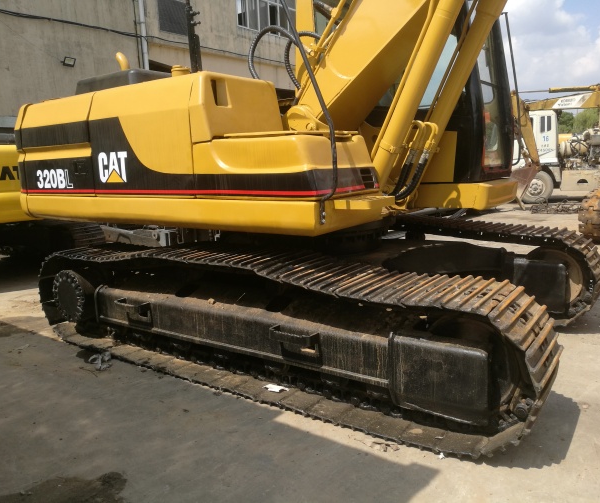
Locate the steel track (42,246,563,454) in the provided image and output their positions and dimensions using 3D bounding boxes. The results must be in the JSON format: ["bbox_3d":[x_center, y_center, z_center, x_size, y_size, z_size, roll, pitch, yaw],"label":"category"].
[{"bbox_3d":[-0.485,0.515,4.080,4.470,0.870,0.700,5,12,35],"label":"steel track"}]

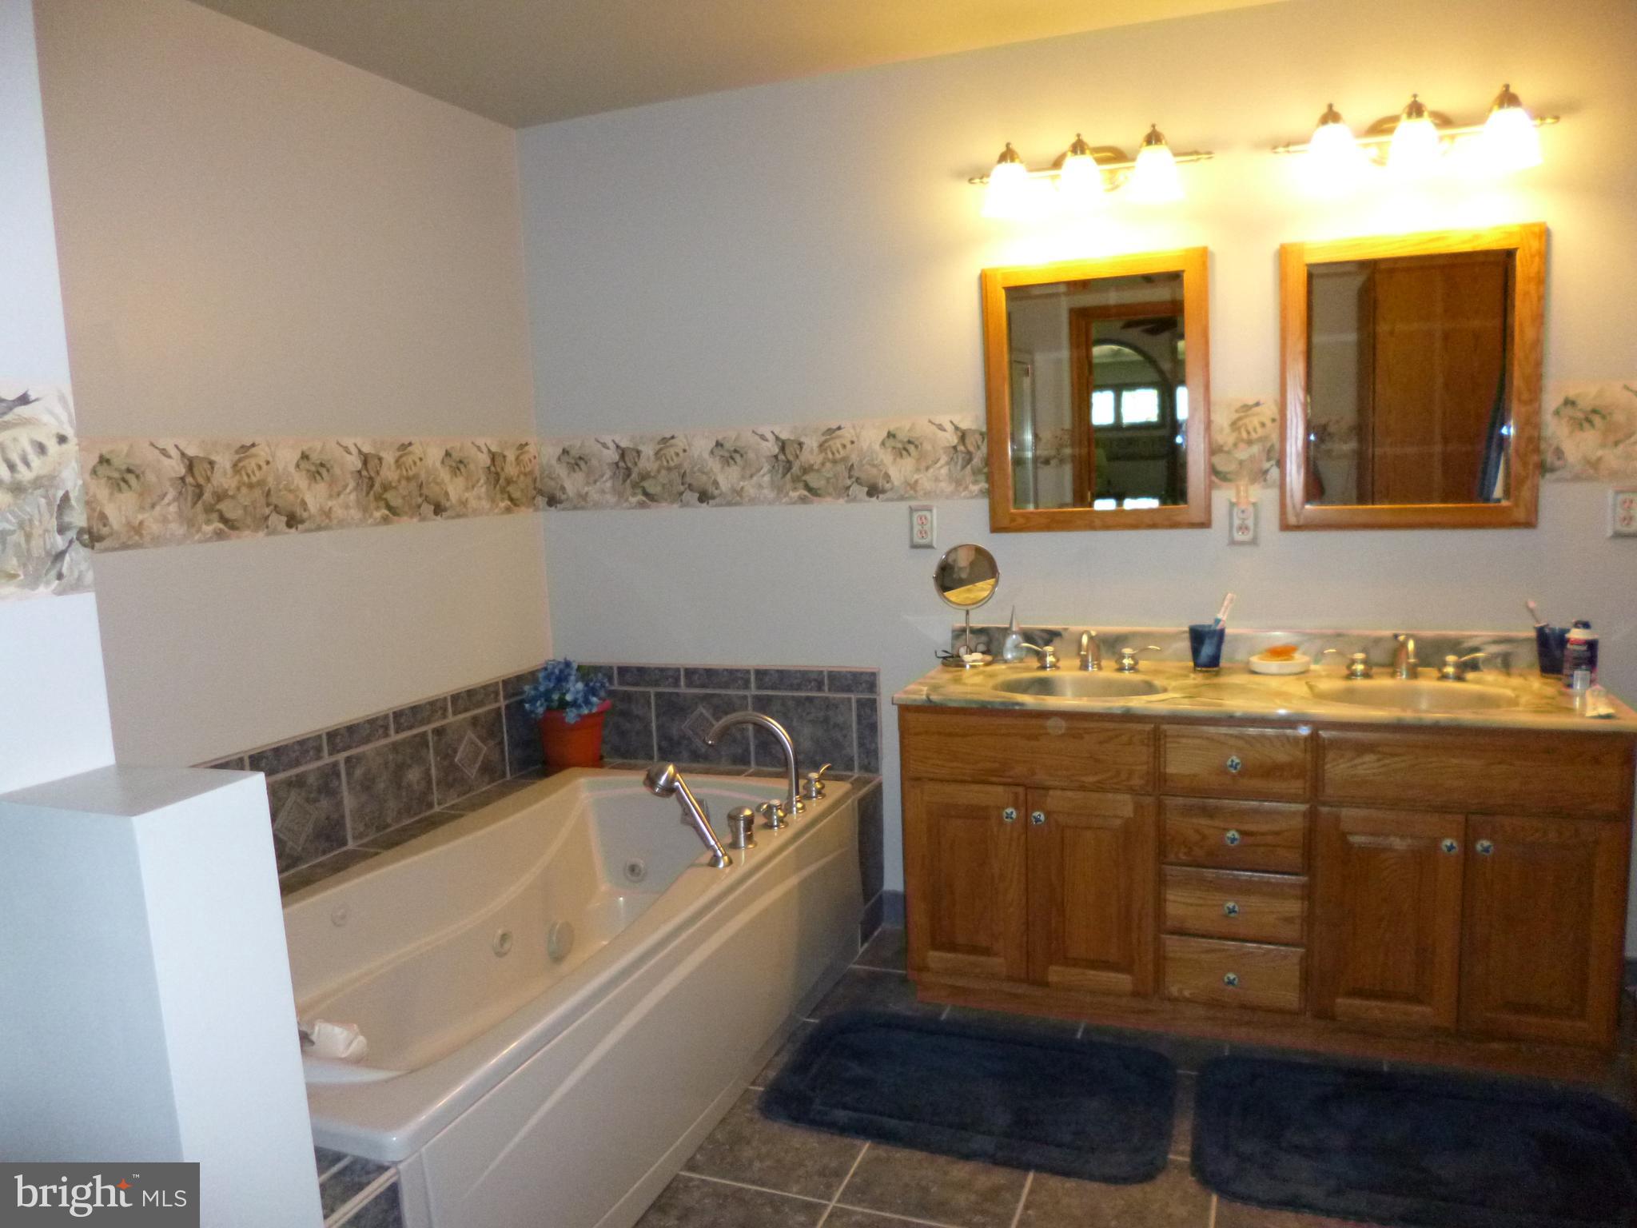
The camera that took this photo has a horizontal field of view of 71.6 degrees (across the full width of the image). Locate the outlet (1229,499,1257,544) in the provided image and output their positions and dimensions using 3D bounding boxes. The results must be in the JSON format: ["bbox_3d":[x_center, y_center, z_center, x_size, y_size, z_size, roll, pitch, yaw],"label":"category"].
[{"bbox_3d":[1.054,-0.227,2.811,0.069,0.115,0.010,1,8,22],"label":"outlet"}]

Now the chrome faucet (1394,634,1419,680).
[{"bbox_3d":[1.382,0.107,2.661,0.058,0.105,0.150,0,8,21],"label":"chrome faucet"}]

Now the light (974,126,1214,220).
[{"bbox_3d":[0.672,-1.105,2.850,0.601,0.175,0.200,0,8,21],"label":"light"}]

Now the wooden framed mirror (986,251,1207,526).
[{"bbox_3d":[0.703,-0.554,2.895,0.558,0.680,0.030,1,8,22],"label":"wooden framed mirror"}]

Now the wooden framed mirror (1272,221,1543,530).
[{"bbox_3d":[1.414,-0.552,2.734,0.557,0.697,0.030,0,8,21],"label":"wooden framed mirror"}]

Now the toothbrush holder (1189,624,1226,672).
[{"bbox_3d":[0.995,0.088,2.904,0.088,0.113,0.088,0,8,21],"label":"toothbrush holder"}]

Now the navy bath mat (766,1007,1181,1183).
[{"bbox_3d":[0.328,1.004,2.424,0.815,0.025,0.505,1,8,22],"label":"navy bath mat"}]

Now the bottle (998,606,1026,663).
[{"bbox_3d":[0.532,0.058,3.109,0.052,0.159,0.052,0,8,21],"label":"bottle"}]

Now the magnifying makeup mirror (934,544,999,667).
[{"bbox_3d":[0.410,-0.025,3.111,0.180,0.332,0.140,-2,7,3],"label":"magnifying makeup mirror"}]

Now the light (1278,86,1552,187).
[{"bbox_3d":[1.354,-1.085,2.591,0.592,0.177,0.200,0,8,21],"label":"light"}]

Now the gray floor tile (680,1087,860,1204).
[{"bbox_3d":[-0.066,1.056,2.267,0.328,0.010,0.328,1,8,22],"label":"gray floor tile"}]

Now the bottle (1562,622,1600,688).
[{"bbox_3d":[1.616,0.086,2.401,0.062,0.138,0.060,4,10,42],"label":"bottle"}]

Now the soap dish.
[{"bbox_3d":[1.112,0.122,2.734,0.145,0.032,0.105,1,8,22],"label":"soap dish"}]

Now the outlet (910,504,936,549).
[{"bbox_3d":[0.288,-0.239,3.121,0.069,0.115,0.010,1,8,22],"label":"outlet"}]

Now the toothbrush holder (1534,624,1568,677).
[{"bbox_3d":[1.722,0.090,2.647,0.088,0.116,0.088,0,8,21],"label":"toothbrush holder"}]

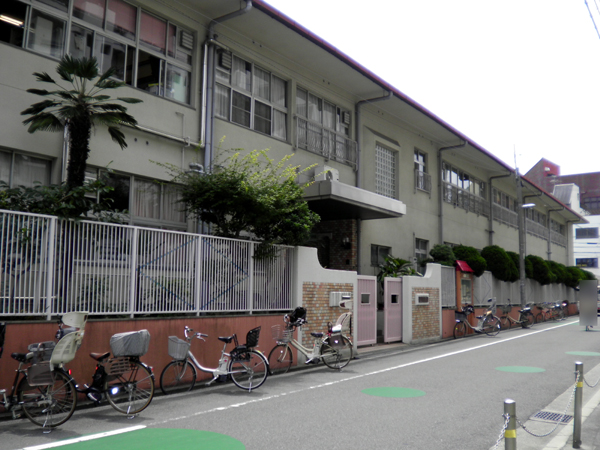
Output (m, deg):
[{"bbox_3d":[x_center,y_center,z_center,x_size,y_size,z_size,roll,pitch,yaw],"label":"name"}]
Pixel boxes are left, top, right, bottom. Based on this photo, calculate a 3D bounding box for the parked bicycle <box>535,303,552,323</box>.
[{"bbox_3d":[13.090,4.594,31.921,1.770,1.050,0.550,3,-6,-19],"label":"parked bicycle"}]

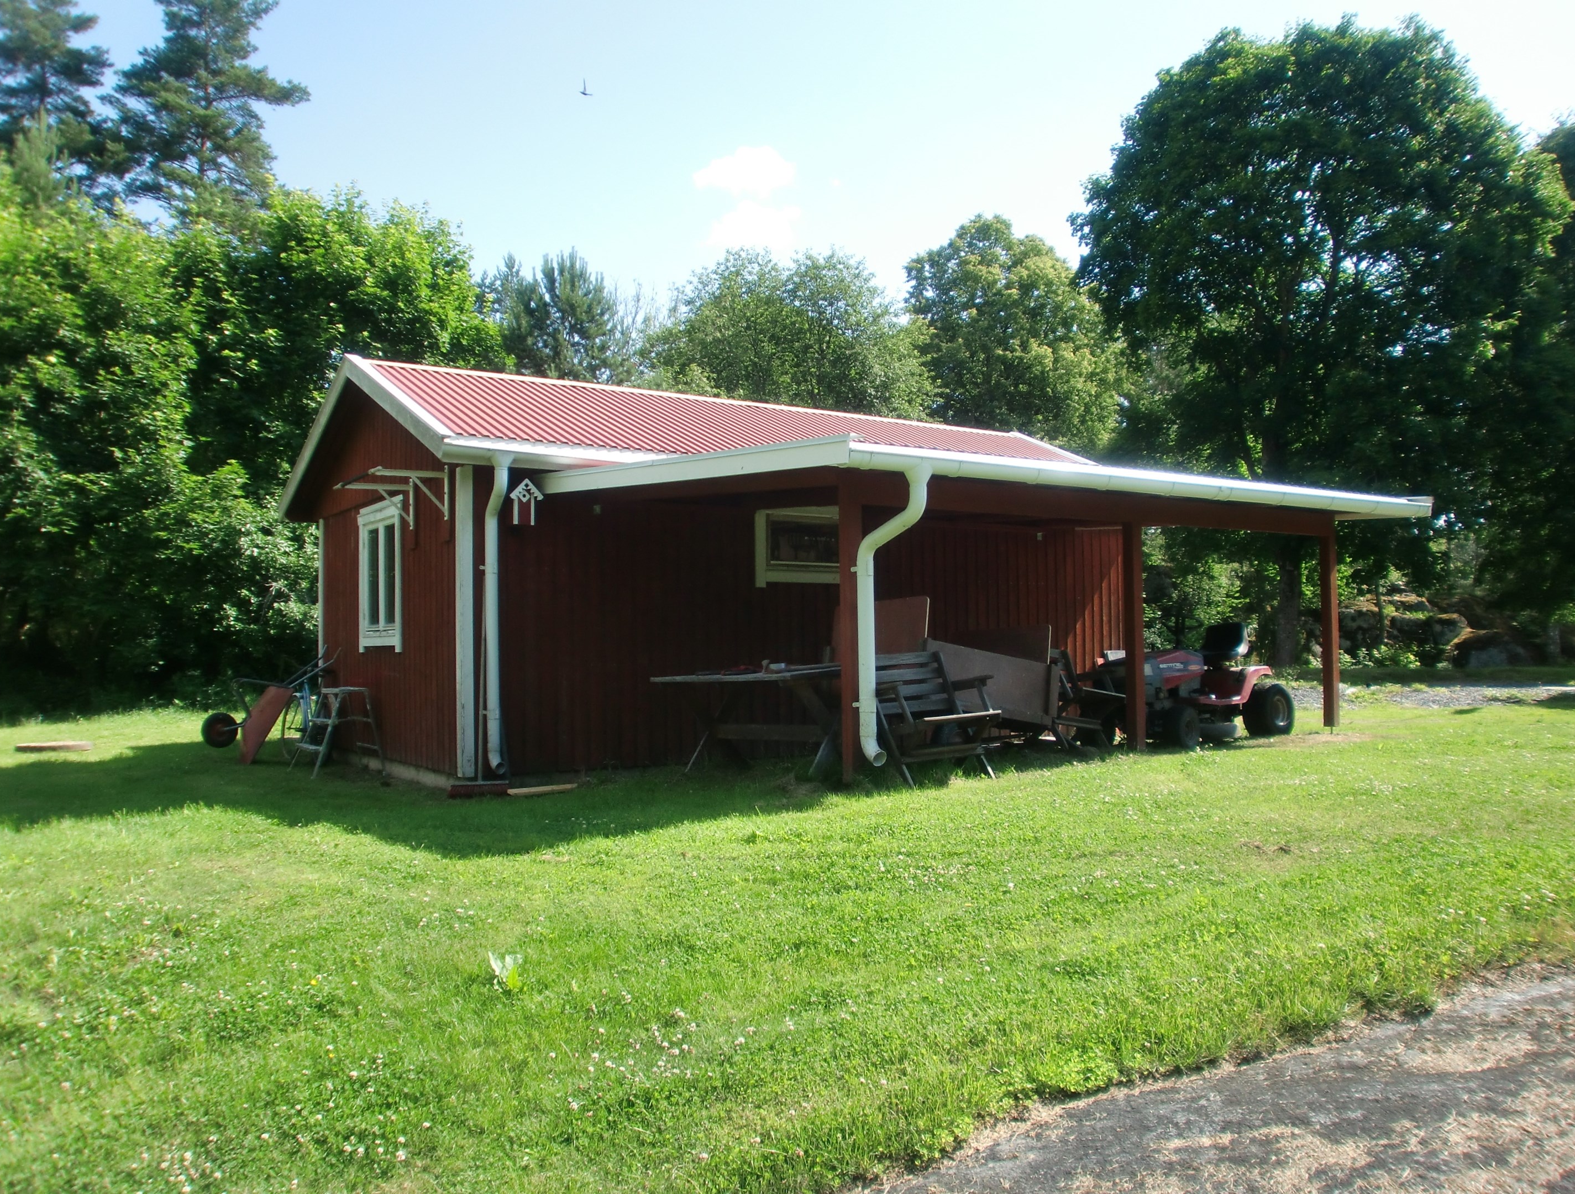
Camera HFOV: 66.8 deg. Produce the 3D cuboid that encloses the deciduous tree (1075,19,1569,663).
[{"bbox_3d":[11.405,-5.451,25.500,10.214,13.739,9.703,-2,-2,24],"label":"deciduous tree"}]

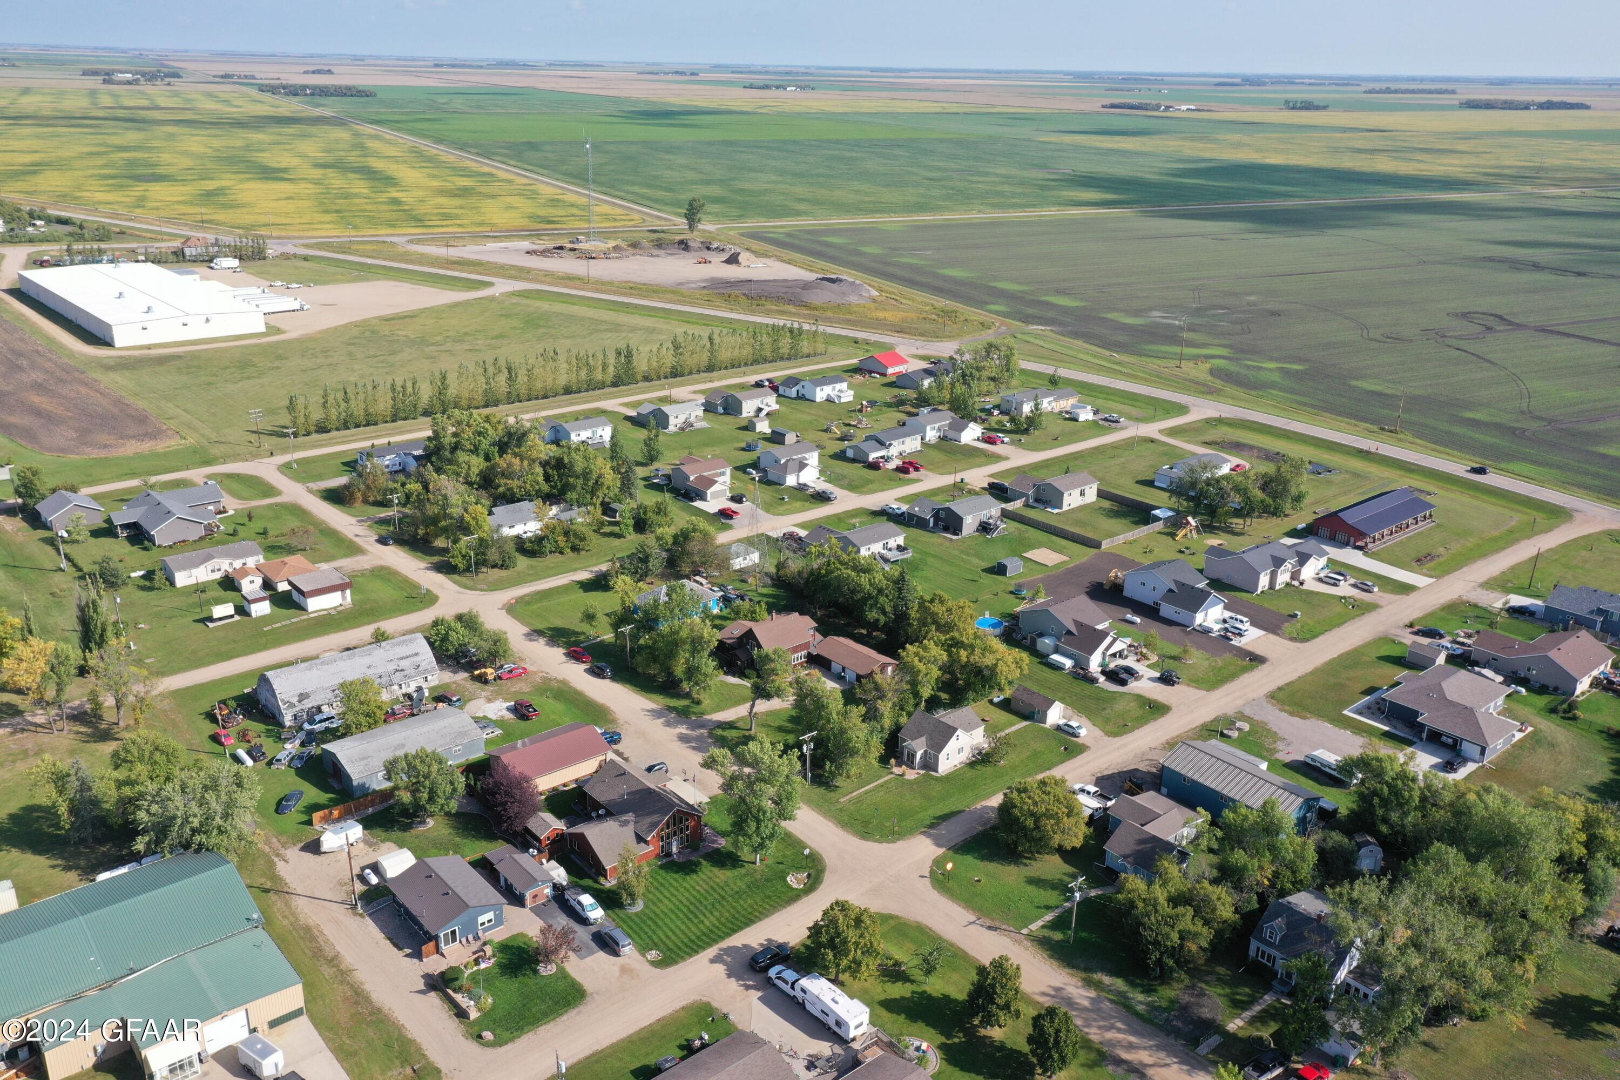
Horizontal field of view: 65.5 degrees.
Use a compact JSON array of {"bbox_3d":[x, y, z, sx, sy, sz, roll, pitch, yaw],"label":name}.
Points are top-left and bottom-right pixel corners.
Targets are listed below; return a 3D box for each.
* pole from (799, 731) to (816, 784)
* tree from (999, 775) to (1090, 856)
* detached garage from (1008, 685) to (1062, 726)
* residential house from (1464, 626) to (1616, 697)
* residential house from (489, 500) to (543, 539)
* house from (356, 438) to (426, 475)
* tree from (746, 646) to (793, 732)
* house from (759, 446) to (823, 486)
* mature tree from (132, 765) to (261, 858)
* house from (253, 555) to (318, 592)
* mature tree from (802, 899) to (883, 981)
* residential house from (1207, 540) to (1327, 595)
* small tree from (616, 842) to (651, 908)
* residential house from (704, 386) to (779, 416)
[{"bbox_3d":[0.035,29.905,171.998,2.750,7.700,0.600,-17,27,-39],"label":"pole"},{"bbox_3d":[29.869,35.628,160.651,11.440,10.000,11.440,1,21,0],"label":"tree"},{"bbox_3d":[34.811,24.957,192.718,3.619,3.469,6.937,-17,27,-39],"label":"detached garage"},{"bbox_3d":[135.390,20.607,232.440,18.000,5.500,18.900,-16,27,-37],"label":"residential house"},{"bbox_3d":[-65.479,-4.679,277.899,11.300,5.300,9.300,-15,26,-37],"label":"residential house"},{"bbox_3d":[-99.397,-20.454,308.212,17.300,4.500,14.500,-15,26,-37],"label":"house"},{"bbox_3d":[-6.036,22.455,187.590,7.000,14.000,7.000,1,21,0],"label":"tree"},{"bbox_3d":[-3.750,-19.974,319.837,14.200,6.200,14.500,-15,26,-37],"label":"house"},{"bbox_3d":[-79.050,35.050,162.430,14.900,11.700,14.900,-15,26,-37],"label":"mature tree"},{"bbox_3d":[-106.862,6.425,258.691,9.200,3.900,10.900,-16,27,-38],"label":"house"},{"bbox_3d":[3.623,43.388,134.253,8.000,9.500,8.000,1,21,0],"label":"mature tree"},{"bbox_3d":[89.988,3.370,248.055,23.225,6.435,14.478,-17,27,-39],"label":"residential house"},{"bbox_3d":[-21.450,40.790,153.460,4.300,9.600,4.300,1,21,0],"label":"small tree"},{"bbox_3d":[-21.037,-43.229,388.961,19.200,6.100,13.400,-16,27,-37],"label":"residential house"}]

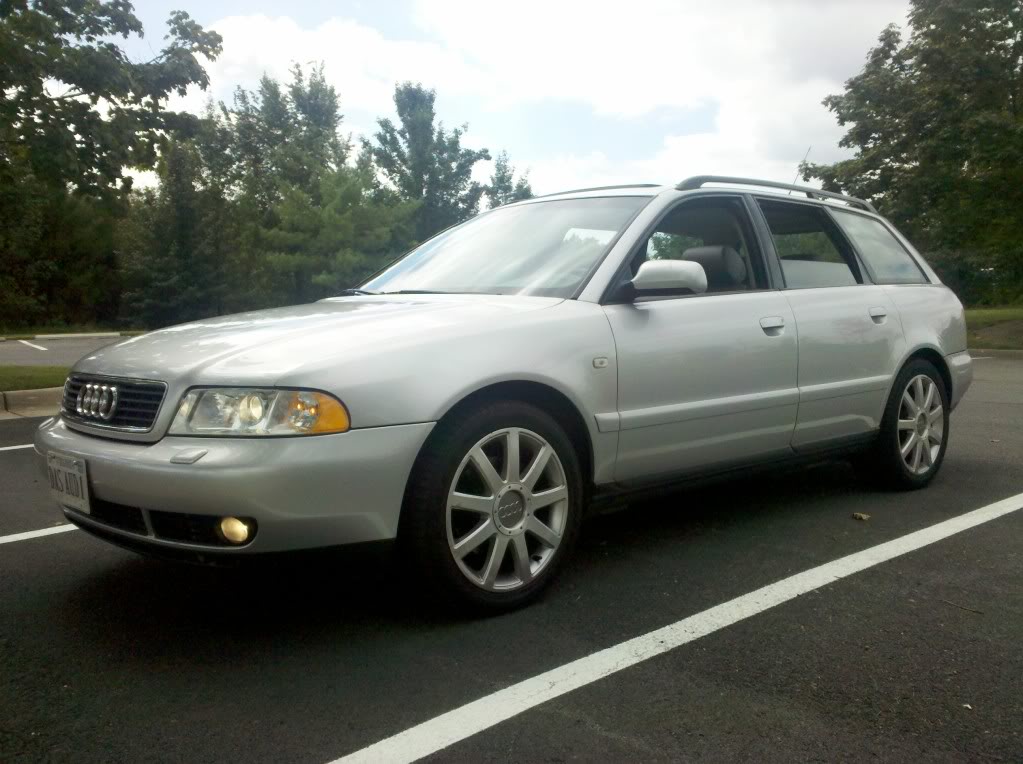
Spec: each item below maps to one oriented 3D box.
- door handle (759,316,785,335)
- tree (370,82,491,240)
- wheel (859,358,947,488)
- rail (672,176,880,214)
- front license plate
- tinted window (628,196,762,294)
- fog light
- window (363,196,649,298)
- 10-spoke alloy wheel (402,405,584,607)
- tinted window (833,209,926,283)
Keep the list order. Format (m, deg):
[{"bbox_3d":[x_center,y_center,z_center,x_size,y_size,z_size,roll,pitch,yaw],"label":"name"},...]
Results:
[{"bbox_3d":[0.979,-0.211,3.332,0.160,0.068,0.045,-5,7,-41],"label":"door handle"},{"bbox_3d":[-3.664,-8.238,40.498,5.400,10.638,5.000,0,5,-5],"label":"tree"},{"bbox_3d":[1.908,0.196,4.322,0.634,0.634,0.225,-5,7,-41],"label":"wheel"},{"bbox_3d":[1.226,-0.817,3.880,1.580,0.085,0.045,-5,7,-41],"label":"rail"},{"bbox_3d":[-1.273,0.289,2.550,0.015,0.153,0.305,-10,10,-40],"label":"front license plate"},{"bbox_3d":[0.651,-0.519,3.224,0.880,0.430,0.050,-5,-19,-41],"label":"tinted window"},{"bbox_3d":[-0.709,0.382,2.275,0.060,0.075,0.080,-5,7,-41],"label":"fog light"},{"bbox_3d":[-0.069,-0.527,3.514,1.380,0.130,0.720,6,43,49],"label":"window"},{"bbox_3d":[-0.069,0.354,2.622,0.634,0.634,0.225,-5,7,-42],"label":"10-spoke alloy wheel"},{"bbox_3d":[1.753,-0.628,4.176,0.700,0.370,0.040,-5,-19,-41],"label":"tinted window"}]

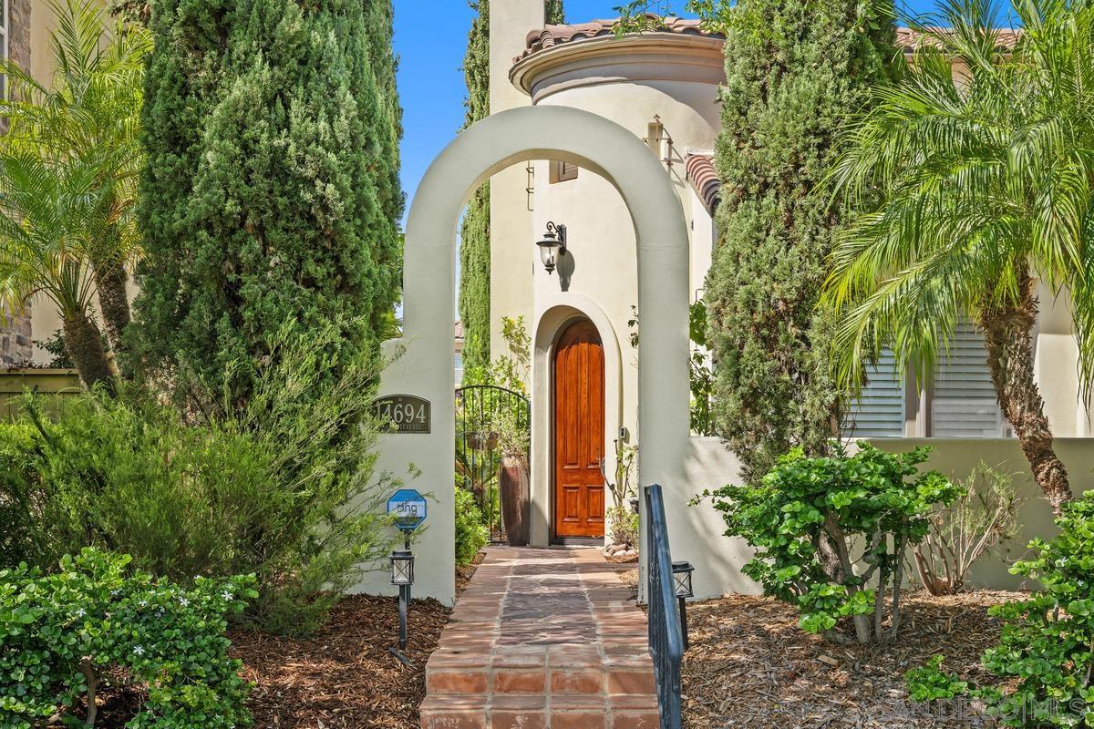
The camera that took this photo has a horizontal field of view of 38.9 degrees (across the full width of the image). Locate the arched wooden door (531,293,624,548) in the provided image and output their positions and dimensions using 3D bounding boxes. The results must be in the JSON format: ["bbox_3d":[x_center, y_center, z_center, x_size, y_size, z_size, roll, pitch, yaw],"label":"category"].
[{"bbox_3d":[0.307,0.619,17.100,0.400,2.840,1.430,2,-3,-42],"label":"arched wooden door"}]

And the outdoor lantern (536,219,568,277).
[{"bbox_3d":[0.060,-1.268,16.900,0.350,0.585,0.290,2,-3,-42],"label":"outdoor lantern"}]

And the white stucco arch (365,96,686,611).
[{"bbox_3d":[-0.127,-0.069,11.100,2.250,3.530,0.420,0,-2,0],"label":"white stucco arch"}]

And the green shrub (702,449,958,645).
[{"bbox_3d":[1.655,1.040,9.000,1.430,1.130,1.200,0,-2,0],"label":"green shrub"}]

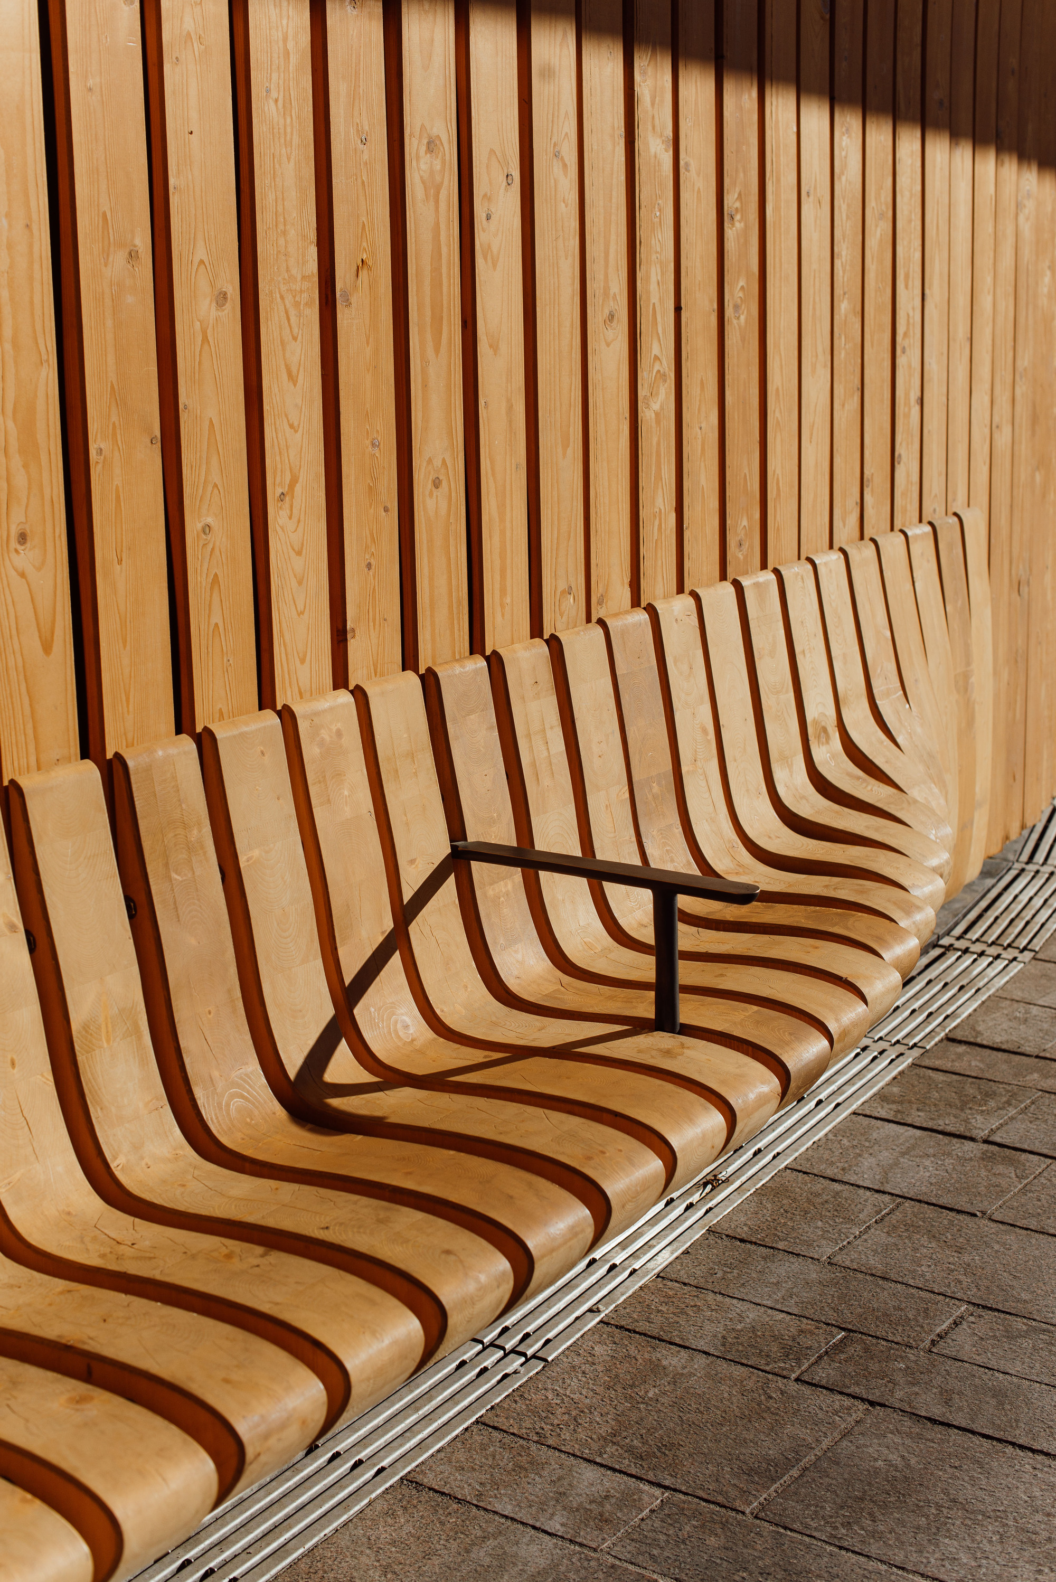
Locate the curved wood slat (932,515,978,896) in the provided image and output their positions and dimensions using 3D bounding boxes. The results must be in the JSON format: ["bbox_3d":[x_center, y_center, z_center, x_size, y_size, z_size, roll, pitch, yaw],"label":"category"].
[{"bbox_3d":[1.063,-0.213,5.464,0.080,0.929,0.150,4,11,30],"label":"curved wood slat"}]

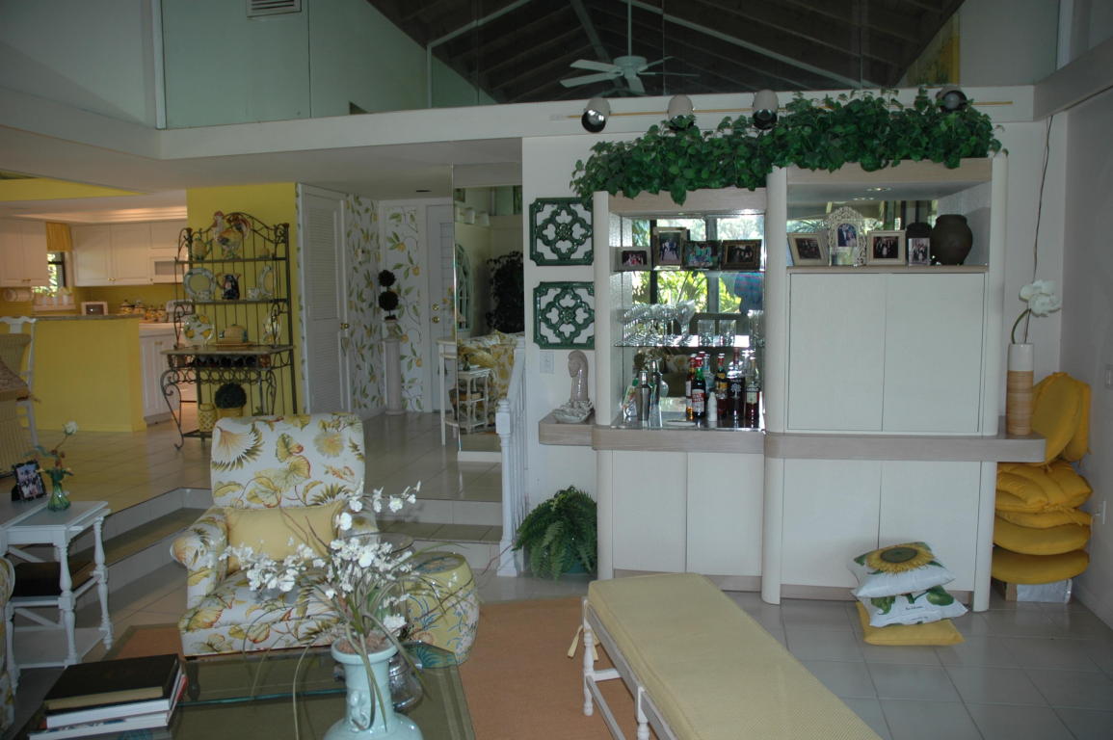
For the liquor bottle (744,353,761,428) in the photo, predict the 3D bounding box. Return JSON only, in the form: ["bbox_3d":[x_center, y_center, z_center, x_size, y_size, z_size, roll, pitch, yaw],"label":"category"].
[{"bbox_3d":[0.991,0.112,4.211,0.074,0.354,0.074,0,7,11],"label":"liquor bottle"}]

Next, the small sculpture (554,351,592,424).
[{"bbox_3d":[0.092,0.084,4.546,0.180,0.379,0.160,-5,8,-35],"label":"small sculpture"}]

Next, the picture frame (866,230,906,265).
[{"bbox_3d":[1.564,-0.581,3.958,0.195,0.175,0.040,0,-2,15],"label":"picture frame"}]

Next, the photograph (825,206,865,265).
[{"bbox_3d":[1.384,-0.638,3.986,0.200,0.295,0.040,0,0,11],"label":"photograph"}]

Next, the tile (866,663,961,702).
[{"bbox_3d":[1.410,1.238,3.294,0.316,0.010,0.316,0,7,11],"label":"tile"}]

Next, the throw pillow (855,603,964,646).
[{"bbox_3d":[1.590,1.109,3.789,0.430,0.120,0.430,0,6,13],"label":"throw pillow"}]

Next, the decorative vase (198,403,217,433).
[{"bbox_3d":[-2.822,0.390,6.748,0.143,0.210,0.143,0,7,11],"label":"decorative vase"}]

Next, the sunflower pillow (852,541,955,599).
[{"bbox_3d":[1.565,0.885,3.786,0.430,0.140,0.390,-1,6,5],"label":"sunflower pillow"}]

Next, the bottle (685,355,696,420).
[{"bbox_3d":[0.757,0.088,4.628,0.078,0.344,0.078,0,7,9],"label":"bottle"}]

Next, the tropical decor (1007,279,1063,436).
[{"bbox_3d":[2.256,-0.057,3.937,0.255,0.733,0.165,2,7,24],"label":"tropical decor"}]

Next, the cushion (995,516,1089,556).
[{"bbox_3d":[2.306,0.791,4.109,0.470,0.140,0.470,0,7,11],"label":"cushion"}]

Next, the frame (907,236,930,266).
[{"bbox_3d":[1.787,-0.579,4.102,0.103,0.140,0.030,1,-3,14],"label":"frame"}]

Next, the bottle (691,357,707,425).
[{"bbox_3d":[0.758,0.099,4.437,0.075,0.337,0.075,0,7,11],"label":"bottle"}]

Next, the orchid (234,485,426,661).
[{"bbox_3d":[-0.517,0.457,1.887,0.420,0.390,0.340,0,7,11],"label":"orchid"}]

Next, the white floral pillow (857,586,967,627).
[{"bbox_3d":[1.539,1.022,3.672,0.420,0.120,0.410,-9,6,4],"label":"white floral pillow"}]

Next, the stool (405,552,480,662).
[{"bbox_3d":[-0.497,1.023,3.577,0.330,0.435,0.330,0,6,11],"label":"stool"}]

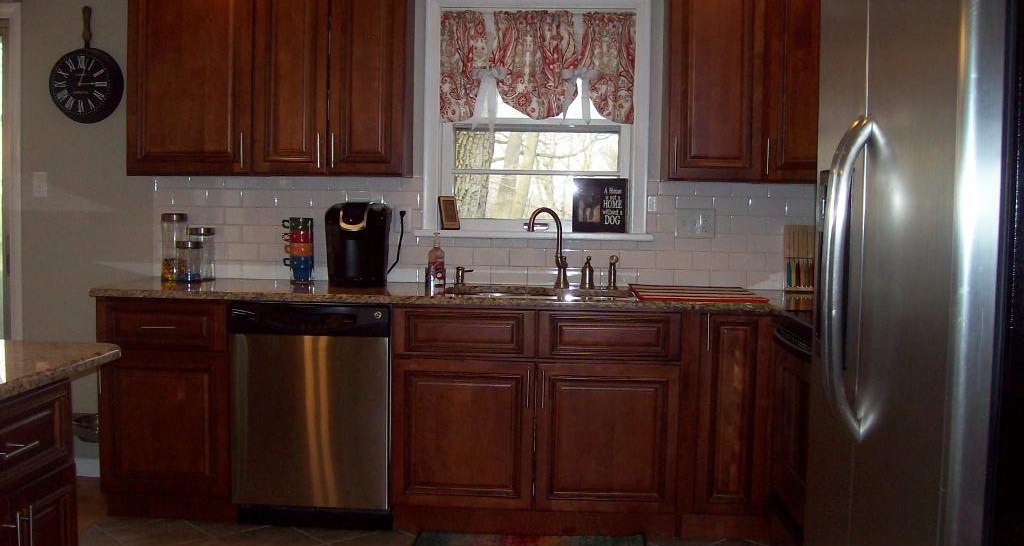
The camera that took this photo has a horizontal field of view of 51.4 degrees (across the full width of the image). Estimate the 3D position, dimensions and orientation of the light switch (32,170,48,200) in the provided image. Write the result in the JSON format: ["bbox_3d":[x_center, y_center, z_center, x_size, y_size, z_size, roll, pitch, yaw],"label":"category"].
[{"bbox_3d":[-2.041,-0.379,4.610,0.071,0.116,0.012,1,4,3],"label":"light switch"}]

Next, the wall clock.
[{"bbox_3d":[-1.841,-0.899,4.511,0.350,0.512,0.050,1,4,3],"label":"wall clock"}]

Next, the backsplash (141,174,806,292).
[{"bbox_3d":[-0.100,-0.174,4.495,2.940,0.447,0.015,1,4,3],"label":"backsplash"}]

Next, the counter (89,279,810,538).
[{"bbox_3d":[-0.105,0.523,4.221,2.970,0.914,0.655,1,4,3],"label":"counter"}]

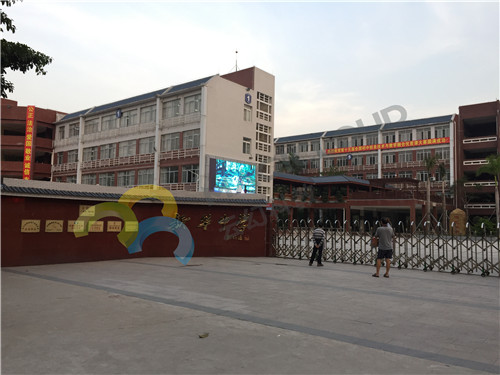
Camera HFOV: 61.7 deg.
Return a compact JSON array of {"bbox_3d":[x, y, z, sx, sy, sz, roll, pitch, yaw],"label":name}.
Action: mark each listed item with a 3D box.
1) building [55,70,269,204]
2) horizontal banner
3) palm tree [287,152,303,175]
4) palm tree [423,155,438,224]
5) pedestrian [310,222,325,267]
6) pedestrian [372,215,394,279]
[{"bbox_3d":[-13.150,-4.160,55.542,31.688,18.518,11.600,-2,-5,39],"label":"building"},{"bbox_3d":[23.568,-7.322,74.555,22.342,0.870,0.060,-2,-5,39],"label":"horizontal banner"},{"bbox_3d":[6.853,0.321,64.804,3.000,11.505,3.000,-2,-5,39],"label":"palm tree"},{"bbox_3d":[19.854,0.604,46.000,1.750,8.400,1.750,0,-4,23],"label":"palm tree"},{"bbox_3d":[2.433,2.044,15.100,0.500,1.590,0.420,0,-4,23],"label":"pedestrian"},{"bbox_3d":[3.888,1.753,12.200,0.620,1.730,0.450,1,-4,0],"label":"pedestrian"}]

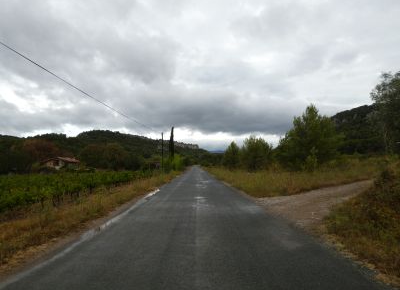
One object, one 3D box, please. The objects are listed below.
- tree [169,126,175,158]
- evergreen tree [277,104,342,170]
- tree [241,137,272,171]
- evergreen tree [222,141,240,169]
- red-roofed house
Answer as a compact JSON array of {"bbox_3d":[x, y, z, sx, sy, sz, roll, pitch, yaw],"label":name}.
[{"bbox_3d":[-6.795,0.686,66.115,1.500,10.510,1.500,0,-4,0],"label":"tree"},{"bbox_3d":[16.659,-1.201,42.188,9.200,10.420,8.800,0,-4,0],"label":"evergreen tree"},{"bbox_3d":[10.598,1.626,52.014,6.000,6.770,5.800,0,-4,0],"label":"tree"},{"bbox_3d":[6.814,2.314,59.985,4.100,6.160,4.100,0,-4,0],"label":"evergreen tree"},{"bbox_3d":[-51.378,6.914,101.766,9.000,4.650,11.000,0,-4,3],"label":"red-roofed house"}]

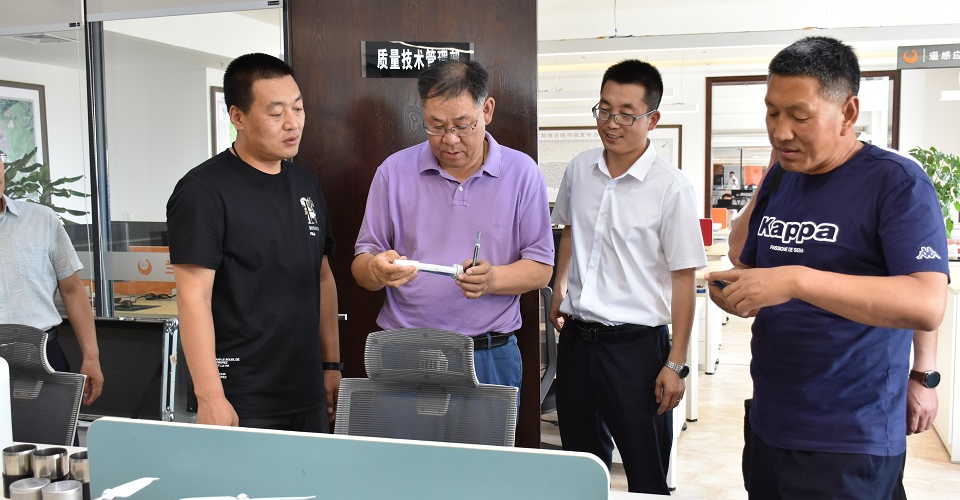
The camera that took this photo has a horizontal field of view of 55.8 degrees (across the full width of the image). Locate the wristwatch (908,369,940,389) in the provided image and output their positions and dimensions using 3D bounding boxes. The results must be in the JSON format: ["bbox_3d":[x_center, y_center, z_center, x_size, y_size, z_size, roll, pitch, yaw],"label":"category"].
[{"bbox_3d":[1.227,0.355,2.500,0.068,0.046,0.060,-1,4,-10],"label":"wristwatch"}]

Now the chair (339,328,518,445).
[{"bbox_3d":[-0.192,0.745,2.067,0.600,1.054,0.620,1,5,16],"label":"chair"}]

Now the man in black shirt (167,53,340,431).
[{"bbox_3d":[-0.607,0.359,2.469,0.320,1.769,0.480,3,6,42],"label":"man in black shirt"}]

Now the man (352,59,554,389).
[{"bbox_3d":[-0.066,0.377,2.393,0.530,1.737,0.460,0,4,2],"label":"man"}]

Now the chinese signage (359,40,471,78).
[{"bbox_3d":[-0.201,-0.613,2.930,0.363,0.118,0.015,-1,4,-2],"label":"chinese signage"}]

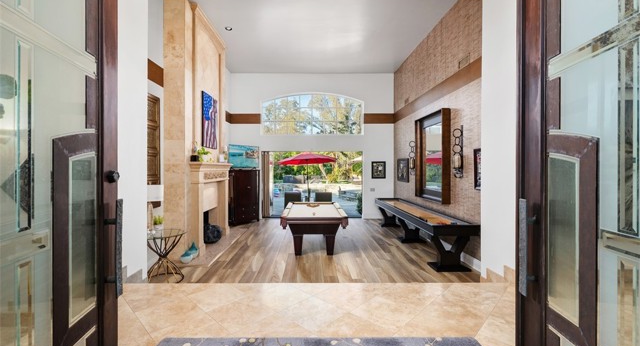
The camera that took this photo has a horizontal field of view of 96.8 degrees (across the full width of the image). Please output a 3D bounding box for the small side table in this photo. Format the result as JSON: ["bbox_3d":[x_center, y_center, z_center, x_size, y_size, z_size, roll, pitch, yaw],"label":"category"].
[{"bbox_3d":[-2.437,1.328,4.387,0.700,0.730,0.700,0,1,-2],"label":"small side table"}]

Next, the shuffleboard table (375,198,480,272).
[{"bbox_3d":[2.195,1.260,6.926,0.770,0.800,4.250,0,1,-2],"label":"shuffleboard table"}]

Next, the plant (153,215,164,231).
[{"bbox_3d":[-2.667,0.836,4.654,0.175,0.240,0.170,0,1,-2],"label":"plant"}]

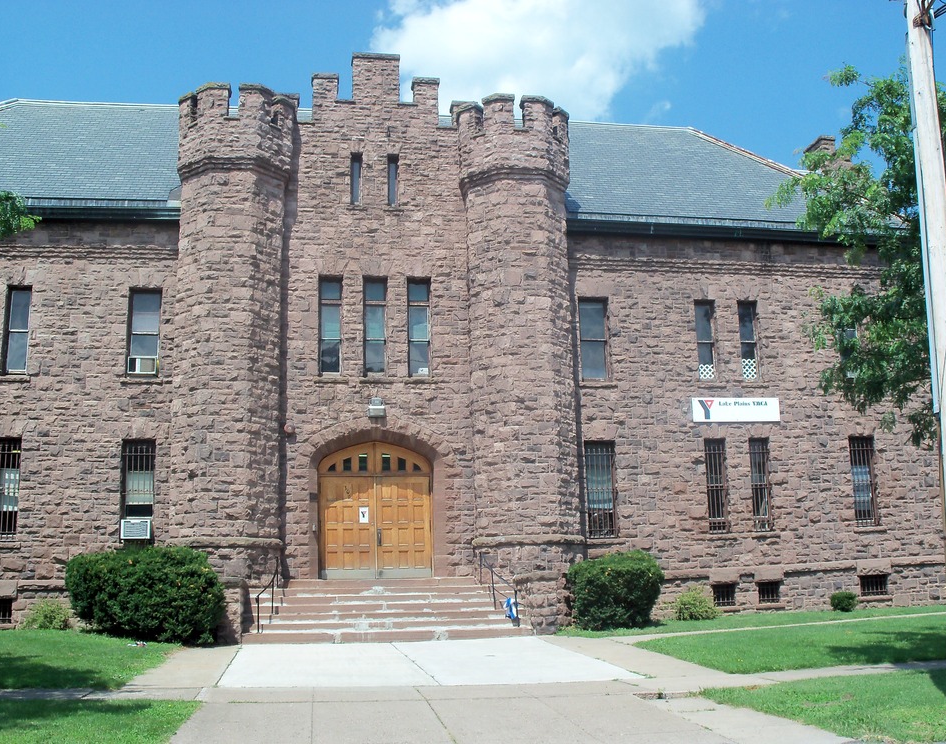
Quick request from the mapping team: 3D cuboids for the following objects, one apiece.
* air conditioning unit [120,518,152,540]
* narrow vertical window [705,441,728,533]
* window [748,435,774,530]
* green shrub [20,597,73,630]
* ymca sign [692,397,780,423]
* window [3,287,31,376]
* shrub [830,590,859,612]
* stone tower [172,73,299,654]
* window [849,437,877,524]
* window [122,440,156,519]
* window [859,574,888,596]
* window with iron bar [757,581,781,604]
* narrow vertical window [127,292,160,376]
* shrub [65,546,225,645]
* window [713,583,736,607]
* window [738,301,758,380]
[{"bbox_3d":[-7.053,3.324,21.160,0.580,0.400,0.500,0,-9,-9],"label":"air conditioning unit"},{"bbox_3d":[5.938,2.780,24.505,0.538,2.311,0.200,1,-10,-9],"label":"narrow vertical window"},{"bbox_3d":[7.078,2.783,24.702,0.545,2.313,0.200,1,-10,-9],"label":"window"},{"bbox_3d":[-9.193,5.200,21.575,1.100,0.660,0.900,1,-12,-10],"label":"green shrub"},{"bbox_3d":[6.548,0.936,24.786,2.352,0.603,0.060,1,-10,-9],"label":"ymca sign"},{"bbox_3d":[-10.138,-0.900,22.409,0.558,2.088,0.200,1,-10,-9],"label":"window"},{"bbox_3d":[8.999,5.543,24.299,0.720,0.520,0.700,1,-12,-10],"label":"shrub"},{"bbox_3d":[-5.308,-0.264,22.207,2.550,12.267,2.550,1,-10,-9],"label":"stone tower"},{"bbox_3d":[9.263,2.586,23.792,0.640,2.070,0.200,0,-9,-9],"label":"window"},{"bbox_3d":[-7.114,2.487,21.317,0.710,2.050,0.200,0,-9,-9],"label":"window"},{"bbox_3d":[10.188,5.452,25.581,0.743,0.532,0.200,1,-12,-10],"label":"window"},{"bbox_3d":[6.807,5.071,23.066,0.550,0.520,0.200,0,-9,-9],"label":"window with iron bar"},{"bbox_3d":[-7.174,-0.863,21.903,0.710,1.880,0.220,0,-9,-9],"label":"narrow vertical window"},{"bbox_3d":[-6.393,4.382,19.838,2.868,1.836,1.800,0,-9,-9],"label":"shrub"},{"bbox_3d":[6.203,5.537,24.881,0.548,0.541,0.200,1,-12,-10],"label":"window"},{"bbox_3d":[6.939,-0.769,25.334,0.533,2.082,0.200,1,-10,-9],"label":"window"}]

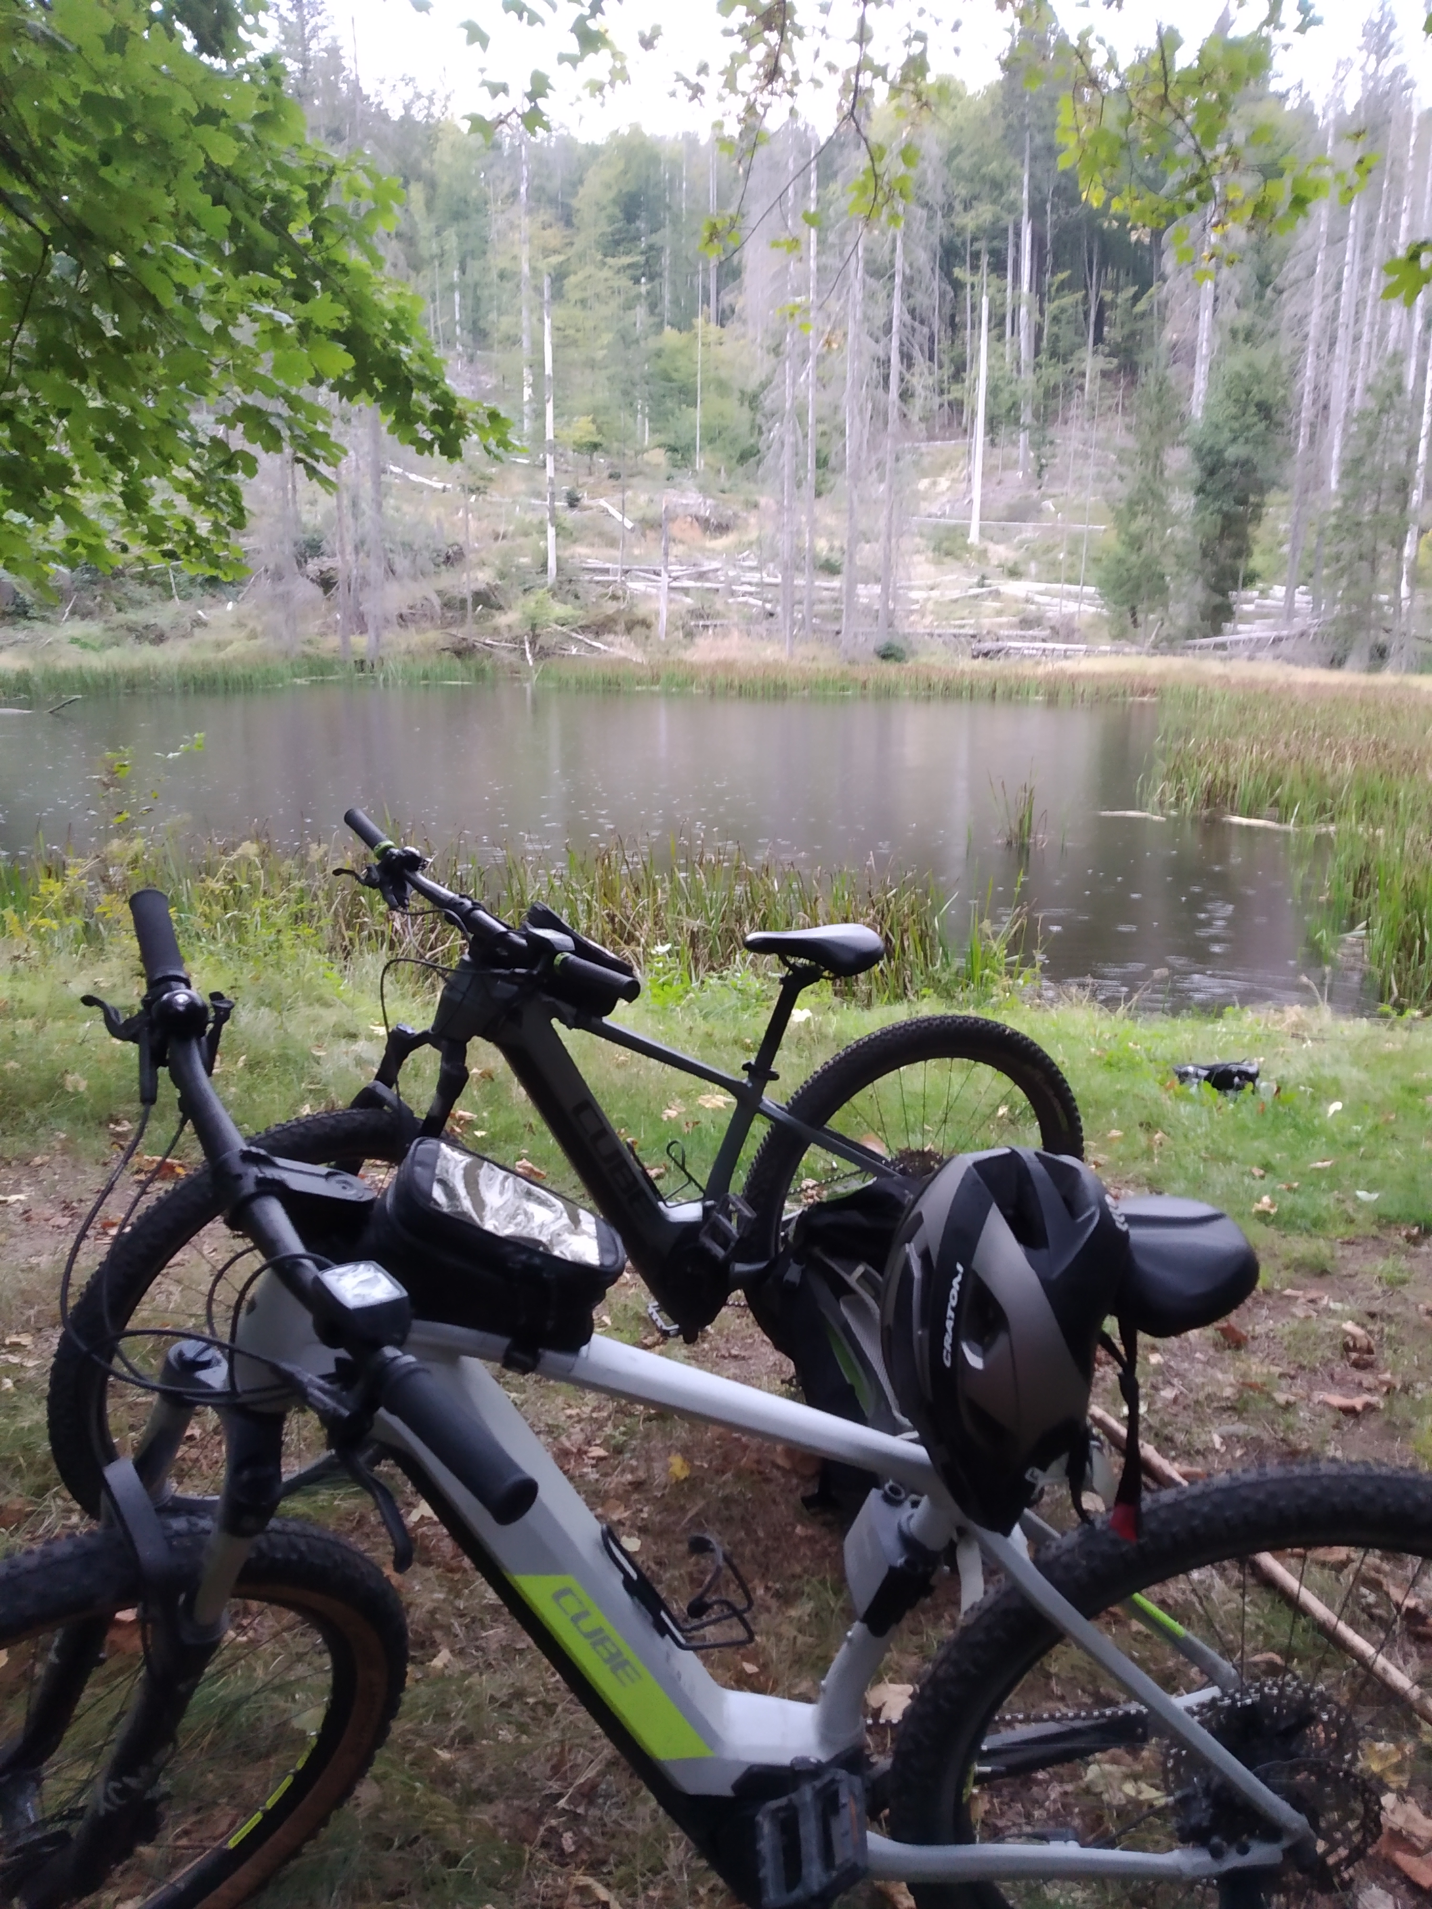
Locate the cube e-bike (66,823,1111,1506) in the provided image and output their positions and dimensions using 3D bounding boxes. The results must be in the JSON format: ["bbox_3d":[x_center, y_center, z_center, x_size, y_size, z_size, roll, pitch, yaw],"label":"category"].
[{"bbox_3d":[-0.113,0.349,2.384,1.854,1.103,0.686,-6,20,-24],"label":"cube e-bike"}]

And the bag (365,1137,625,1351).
[{"bbox_3d":[-0.172,0.243,1.141,0.190,0.110,0.090,18,21,-8],"label":"bag"}]

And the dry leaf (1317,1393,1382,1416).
[{"bbox_3d":[1.171,0.836,2.658,0.095,0.030,0.060,0,13,0],"label":"dry leaf"}]

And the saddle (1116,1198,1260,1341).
[{"bbox_3d":[0.301,0.255,1.156,0.268,0.080,0.148,-1,22,-1],"label":"saddle"}]

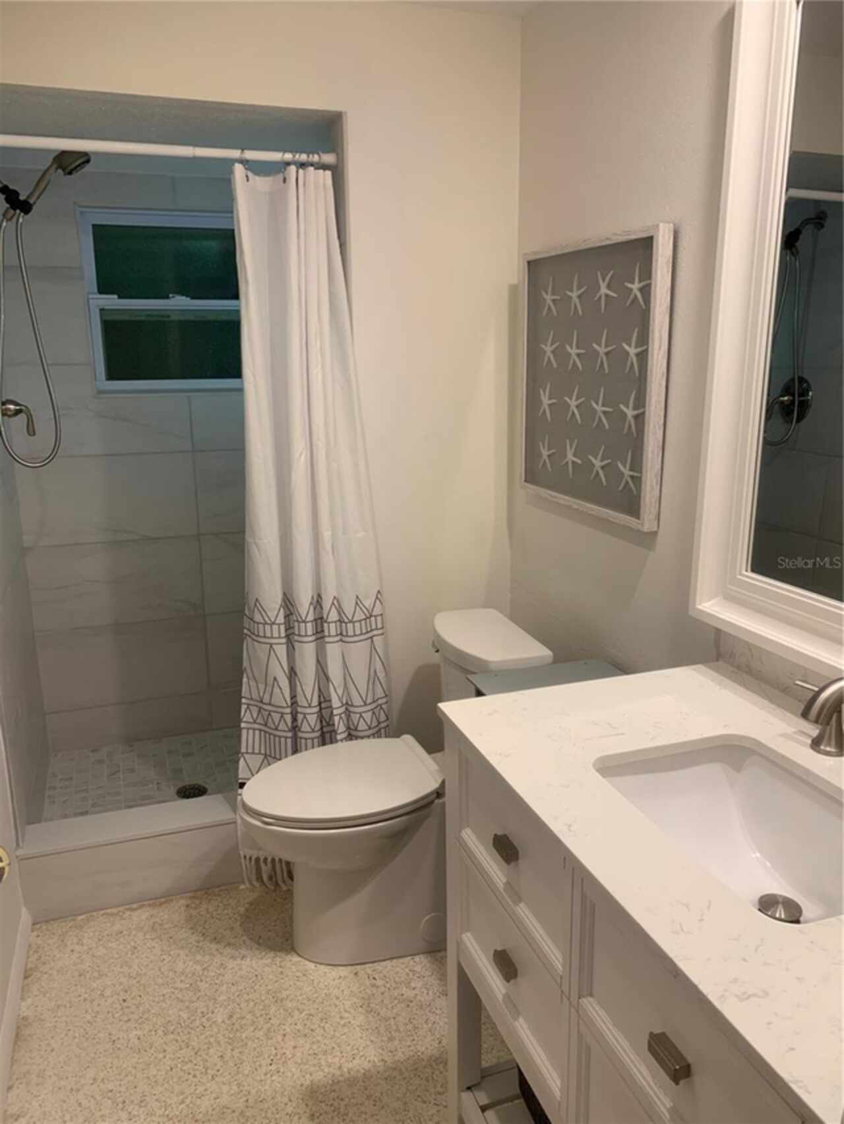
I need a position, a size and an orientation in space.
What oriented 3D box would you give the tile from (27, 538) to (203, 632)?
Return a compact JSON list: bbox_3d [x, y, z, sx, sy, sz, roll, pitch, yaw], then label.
[{"bbox_3d":[-1.092,0.074,3.039,0.577,0.307,0.012,-5,15,-19],"label":"tile"}]

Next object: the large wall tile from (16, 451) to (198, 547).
[{"bbox_3d":[-1.094,-0.222,2.964,0.577,0.301,0.012,-5,15,-19],"label":"large wall tile"}]

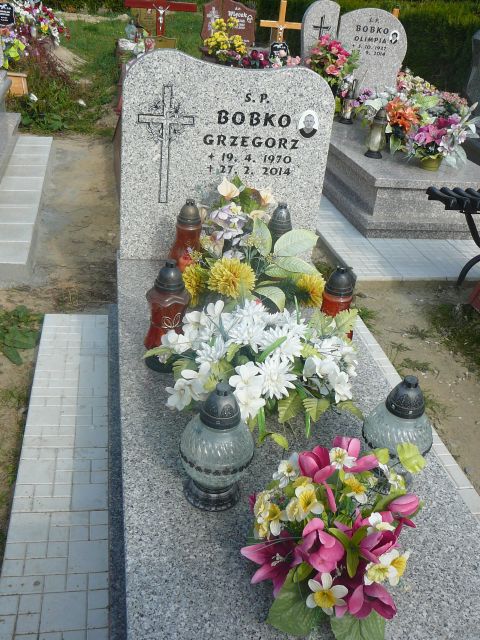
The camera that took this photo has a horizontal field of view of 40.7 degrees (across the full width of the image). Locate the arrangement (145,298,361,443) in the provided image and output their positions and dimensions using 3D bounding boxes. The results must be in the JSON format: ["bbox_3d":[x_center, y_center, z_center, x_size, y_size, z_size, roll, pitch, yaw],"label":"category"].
[{"bbox_3d":[0.041,0.135,1.946,0.600,0.245,0.470,-1,30,-11],"label":"arrangement"}]

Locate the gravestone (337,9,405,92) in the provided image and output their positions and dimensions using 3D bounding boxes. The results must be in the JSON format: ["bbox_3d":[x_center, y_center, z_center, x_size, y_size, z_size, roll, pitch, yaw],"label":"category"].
[{"bbox_3d":[1.133,-2.291,5.694,0.646,0.813,0.080,-2,31,-14],"label":"gravestone"}]

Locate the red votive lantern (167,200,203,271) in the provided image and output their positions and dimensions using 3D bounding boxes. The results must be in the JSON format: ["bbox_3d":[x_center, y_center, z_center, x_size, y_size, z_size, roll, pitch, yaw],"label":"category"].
[{"bbox_3d":[-0.216,-0.346,2.671,0.152,0.305,0.152,-1,30,-11],"label":"red votive lantern"}]

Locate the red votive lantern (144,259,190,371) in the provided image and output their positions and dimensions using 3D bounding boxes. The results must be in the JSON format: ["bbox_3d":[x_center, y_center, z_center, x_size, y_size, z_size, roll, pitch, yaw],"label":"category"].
[{"bbox_3d":[-0.225,-0.019,2.048,0.147,0.359,0.147,-1,30,-11],"label":"red votive lantern"}]

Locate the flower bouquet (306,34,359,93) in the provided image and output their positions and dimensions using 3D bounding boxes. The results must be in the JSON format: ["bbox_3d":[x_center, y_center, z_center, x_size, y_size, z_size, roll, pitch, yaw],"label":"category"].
[{"bbox_3d":[0.830,-2.079,5.395,0.440,0.550,0.380,-2,31,-14],"label":"flower bouquet"}]

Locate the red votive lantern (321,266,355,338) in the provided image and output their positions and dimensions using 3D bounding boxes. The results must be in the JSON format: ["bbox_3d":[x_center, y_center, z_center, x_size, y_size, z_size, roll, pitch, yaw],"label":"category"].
[{"bbox_3d":[0.334,-0.036,2.231,0.152,0.303,0.152,-1,30,-11],"label":"red votive lantern"}]

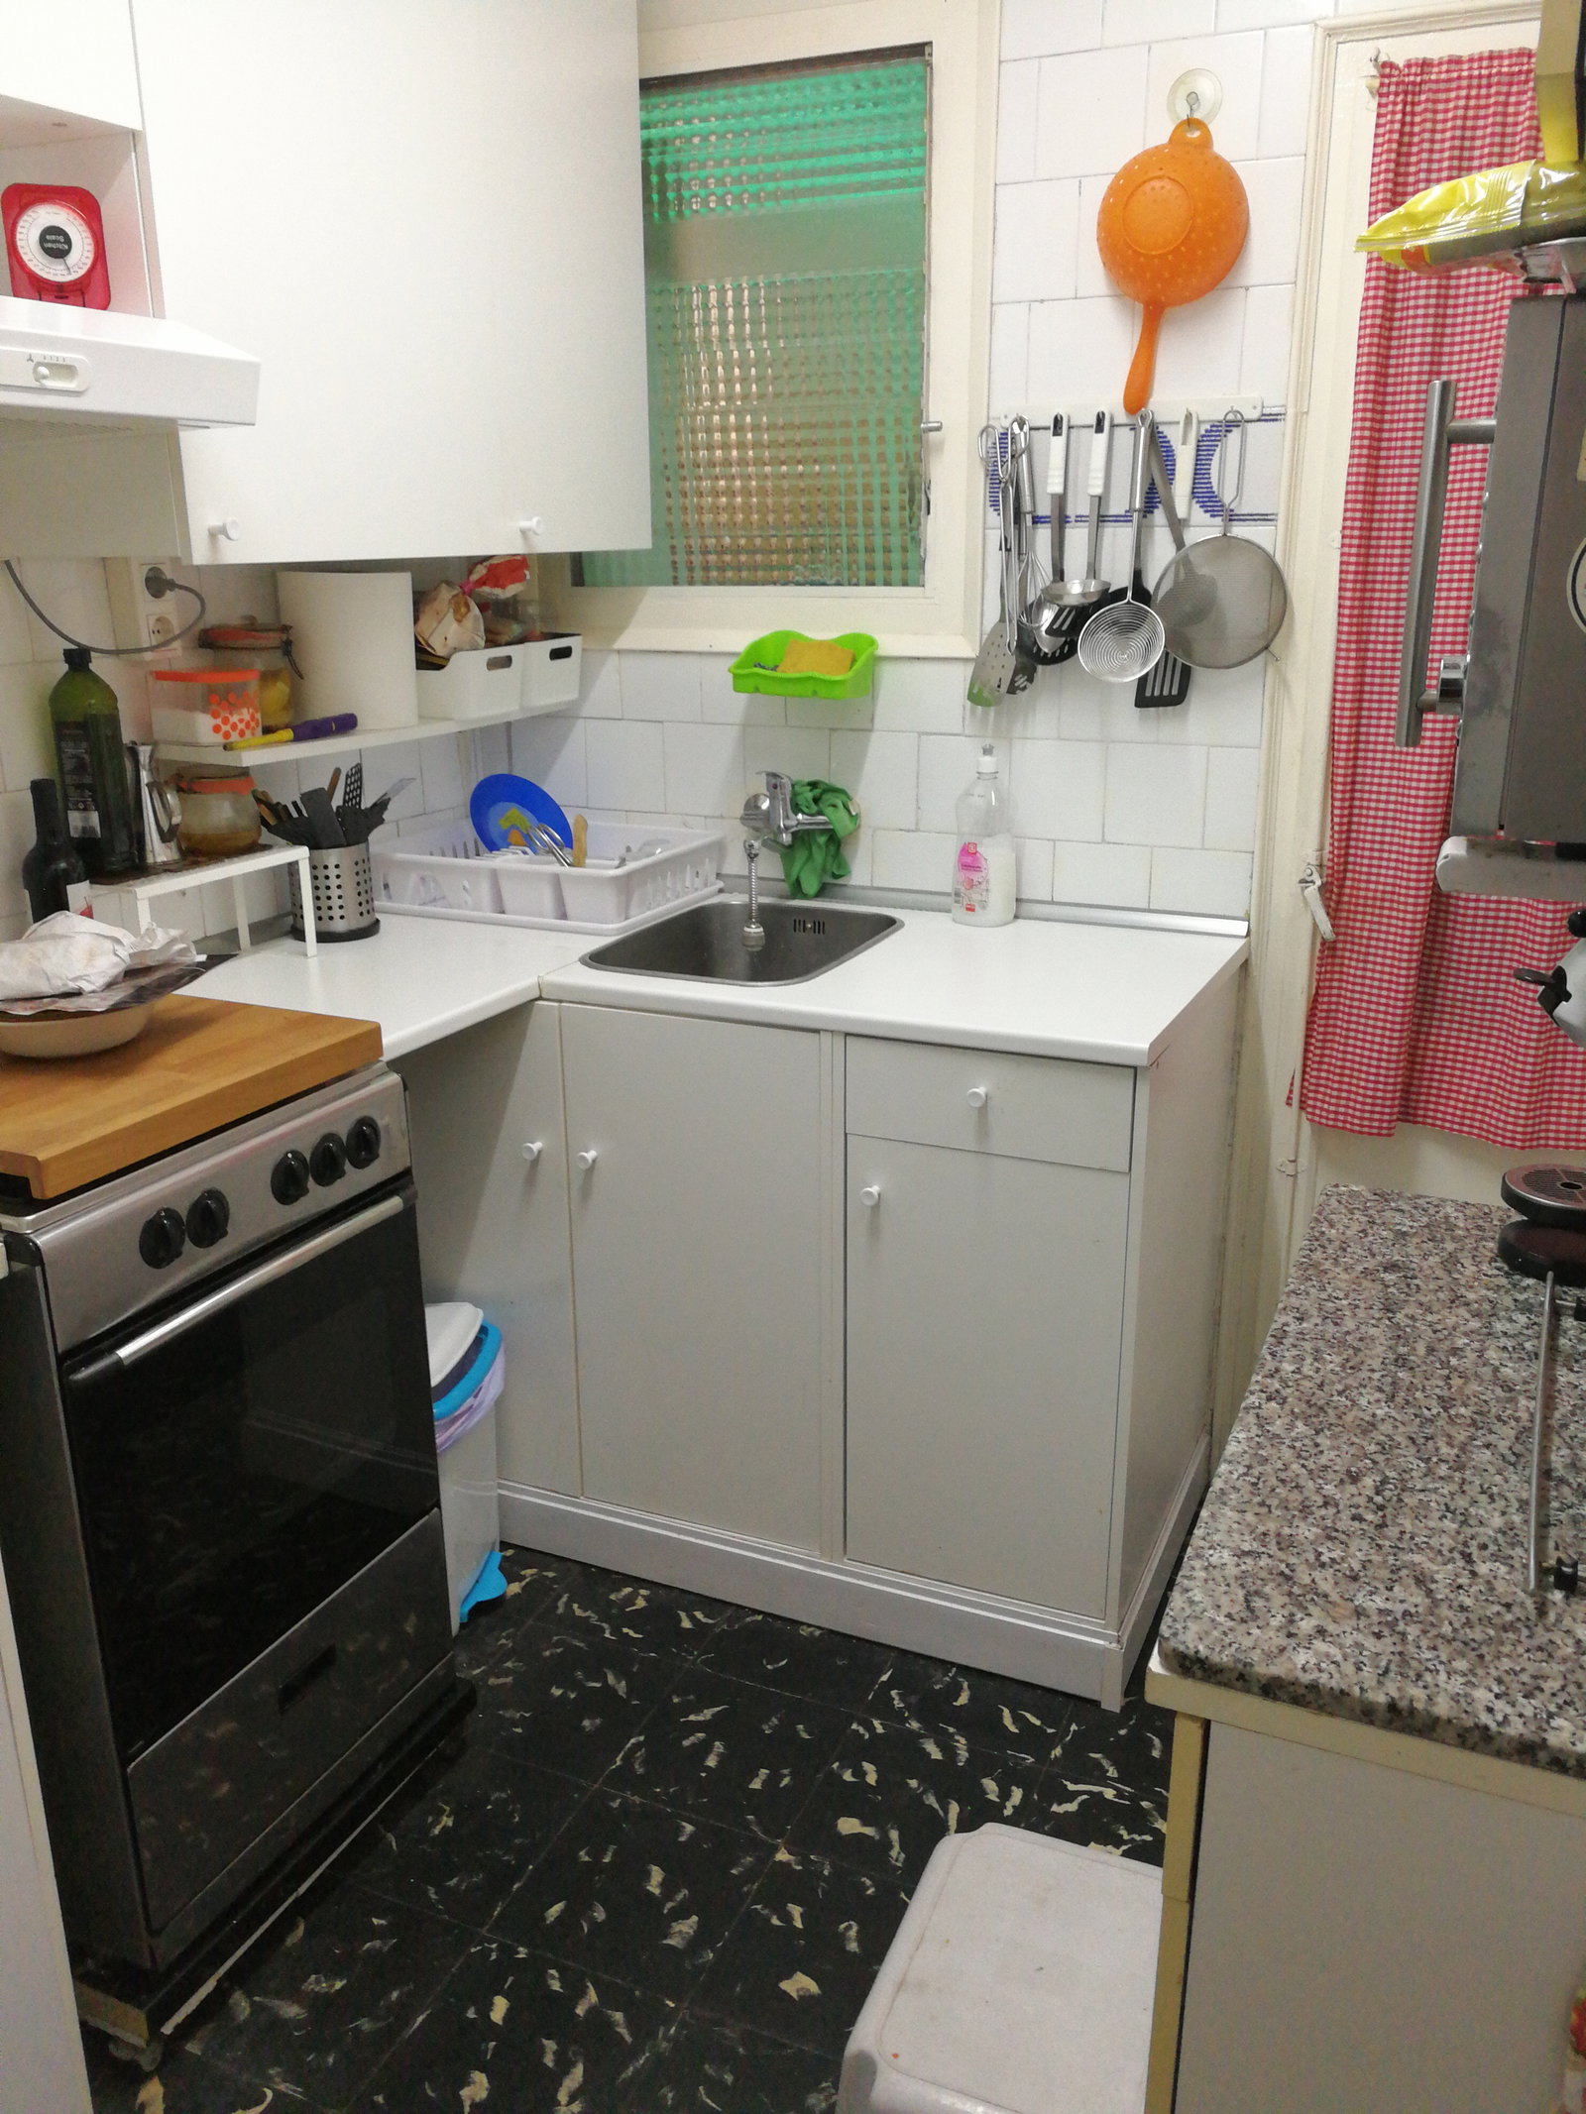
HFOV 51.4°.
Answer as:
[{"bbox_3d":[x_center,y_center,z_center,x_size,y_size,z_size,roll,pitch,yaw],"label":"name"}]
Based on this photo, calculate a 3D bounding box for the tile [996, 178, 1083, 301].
[{"bbox_3d":[0.341,-1.141,2.312,0.121,0.152,0.010,7,18,23],"label":"tile"}]

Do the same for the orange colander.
[{"bbox_3d":[0.490,-1.051,2.196,0.200,0.365,0.092,16,22,20],"label":"orange colander"}]

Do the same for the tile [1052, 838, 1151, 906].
[{"bbox_3d":[0.470,-0.278,2.507,0.149,0.092,0.010,7,18,23],"label":"tile"}]

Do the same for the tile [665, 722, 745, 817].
[{"bbox_3d":[-0.143,-0.473,2.725,0.150,0.150,0.010,7,20,24],"label":"tile"}]

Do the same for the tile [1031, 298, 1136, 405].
[{"bbox_3d":[0.404,-0.980,2.311,0.148,0.151,0.010,7,19,23],"label":"tile"}]

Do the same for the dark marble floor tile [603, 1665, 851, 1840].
[{"bbox_3d":[-0.076,0.885,2.105,0.249,0.008,0.249,8,18,23],"label":"dark marble floor tile"}]

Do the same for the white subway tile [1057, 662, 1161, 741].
[{"bbox_3d":[0.472,-0.542,2.432,0.150,0.151,0.010,7,18,23],"label":"white subway tile"}]

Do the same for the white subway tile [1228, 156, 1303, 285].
[{"bbox_3d":[0.593,-1.089,2.162,0.143,0.150,0.010,7,20,24],"label":"white subway tile"}]

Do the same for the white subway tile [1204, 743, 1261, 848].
[{"bbox_3d":[0.642,-0.375,2.403,0.072,0.150,0.010,7,18,23],"label":"white subway tile"}]

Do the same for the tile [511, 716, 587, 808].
[{"bbox_3d":[-0.415,-0.505,2.833,0.148,0.151,0.010,7,19,23],"label":"tile"}]

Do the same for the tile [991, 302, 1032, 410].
[{"bbox_3d":[0.310,-0.992,2.350,0.055,0.151,0.010,7,19,23],"label":"tile"}]

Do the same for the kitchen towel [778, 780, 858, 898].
[{"bbox_3d":[0.039,-0.346,2.620,0.120,0.175,0.075,7,20,24],"label":"kitchen towel"}]

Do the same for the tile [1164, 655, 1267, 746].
[{"bbox_3d":[0.608,-0.523,2.368,0.149,0.151,0.010,7,18,23],"label":"tile"}]

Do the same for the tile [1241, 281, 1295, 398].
[{"bbox_3d":[0.638,-0.951,2.212,0.066,0.151,0.010,7,19,23],"label":"tile"}]

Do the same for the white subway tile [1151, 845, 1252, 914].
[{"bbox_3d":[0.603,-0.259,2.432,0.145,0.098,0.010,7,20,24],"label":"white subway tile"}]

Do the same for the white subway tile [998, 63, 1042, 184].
[{"bbox_3d":[0.307,-1.269,2.241,0.053,0.150,0.010,7,20,24],"label":"white subway tile"}]

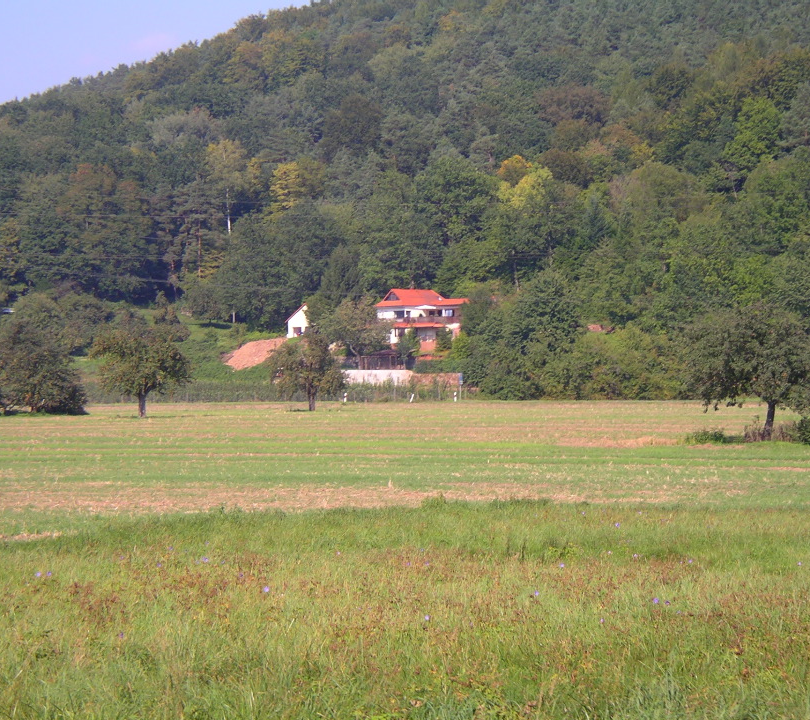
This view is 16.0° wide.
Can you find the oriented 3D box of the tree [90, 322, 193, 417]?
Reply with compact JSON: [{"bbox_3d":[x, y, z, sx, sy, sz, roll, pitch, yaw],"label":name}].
[{"bbox_3d":[-15.865,0.690,173.000,6.100,5.650,5.800,0,0,0],"label":"tree"}]

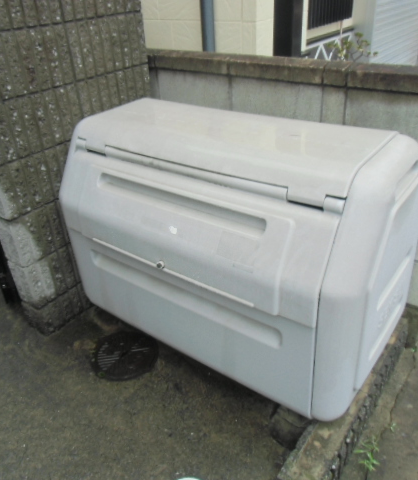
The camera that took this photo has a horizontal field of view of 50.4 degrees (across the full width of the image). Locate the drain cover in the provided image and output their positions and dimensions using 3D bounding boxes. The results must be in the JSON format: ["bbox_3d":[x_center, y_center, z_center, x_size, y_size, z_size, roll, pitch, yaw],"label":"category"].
[{"bbox_3d":[-0.323,0.447,1.726,0.274,0.020,0.274,-3,31,2],"label":"drain cover"}]

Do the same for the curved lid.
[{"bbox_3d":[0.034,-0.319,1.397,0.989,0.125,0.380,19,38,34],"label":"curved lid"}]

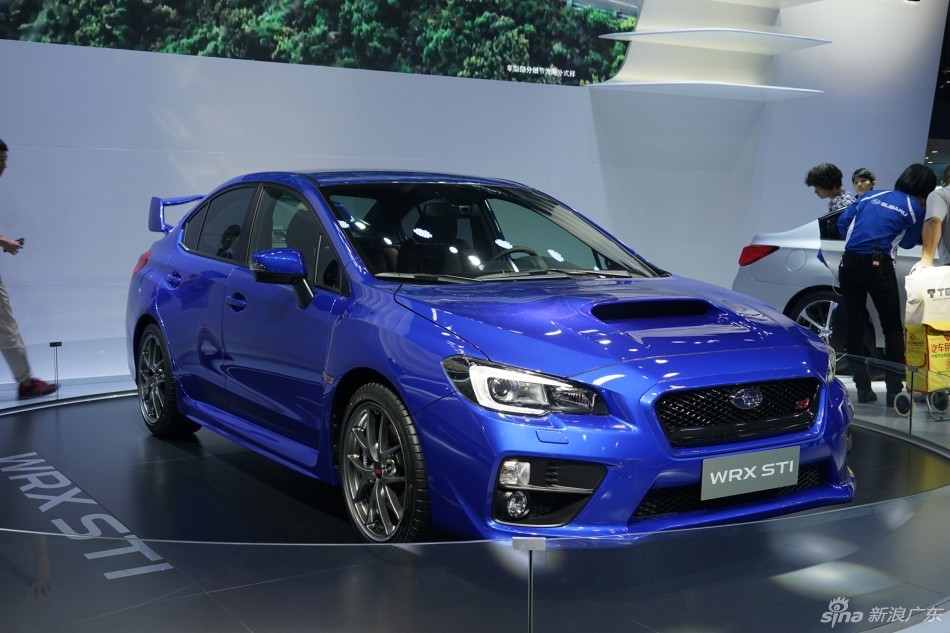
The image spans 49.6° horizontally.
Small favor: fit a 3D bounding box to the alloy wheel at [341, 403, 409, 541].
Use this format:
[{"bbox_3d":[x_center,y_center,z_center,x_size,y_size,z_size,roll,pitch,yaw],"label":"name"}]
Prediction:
[{"bbox_3d":[-0.270,0.547,3.721,0.215,0.495,0.495,-2,5,-34],"label":"alloy wheel"}]

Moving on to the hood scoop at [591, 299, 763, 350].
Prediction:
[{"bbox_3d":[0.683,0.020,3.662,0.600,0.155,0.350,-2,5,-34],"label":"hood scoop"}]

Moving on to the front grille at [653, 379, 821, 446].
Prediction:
[{"bbox_3d":[0.862,0.309,3.392,0.770,0.185,0.085,-2,5,-34],"label":"front grille"}]

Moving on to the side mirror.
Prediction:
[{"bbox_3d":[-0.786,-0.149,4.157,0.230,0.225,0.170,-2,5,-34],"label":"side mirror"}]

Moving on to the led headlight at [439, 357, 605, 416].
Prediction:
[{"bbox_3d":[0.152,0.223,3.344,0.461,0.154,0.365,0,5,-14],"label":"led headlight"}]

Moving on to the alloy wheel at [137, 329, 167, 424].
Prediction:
[{"bbox_3d":[-1.723,0.343,5.837,0.215,0.495,0.495,-2,5,-34],"label":"alloy wheel"}]

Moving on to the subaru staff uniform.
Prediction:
[{"bbox_3d":[2.680,-0.119,6.800,0.530,1.420,0.480,4,5,33],"label":"subaru staff uniform"}]

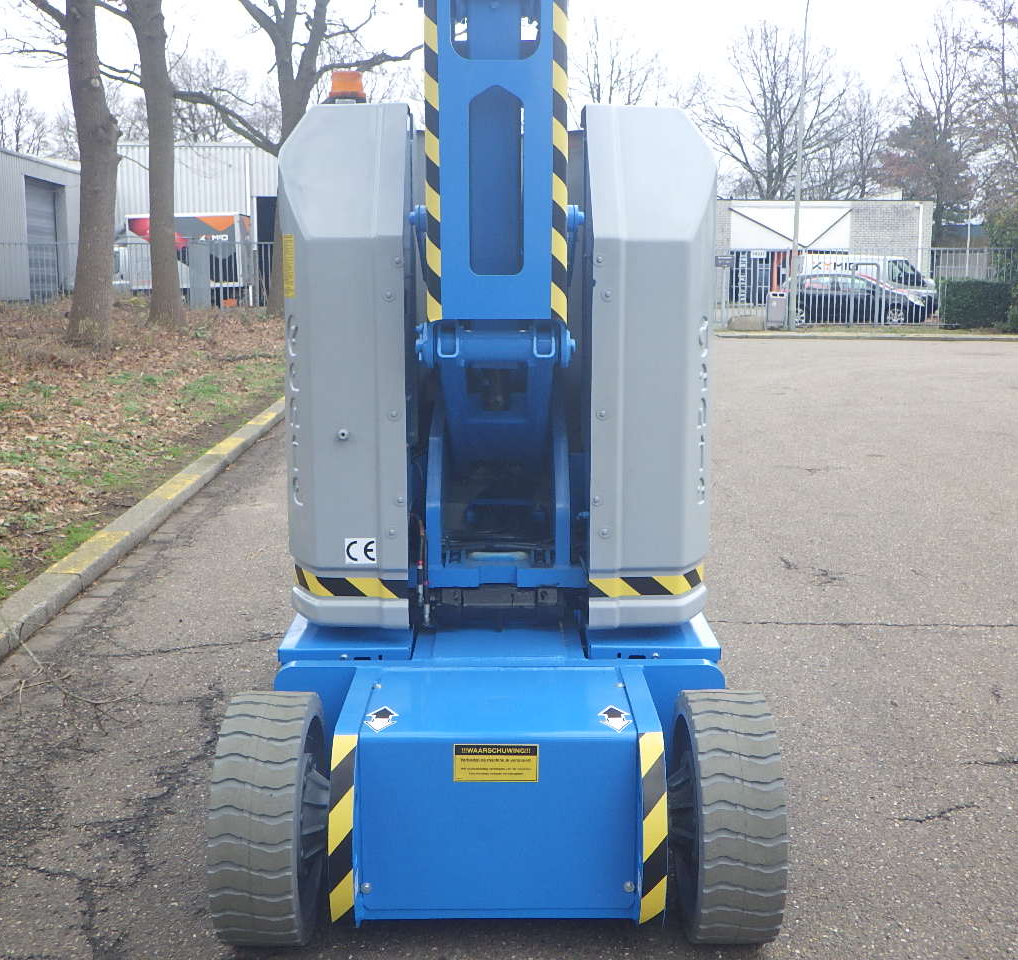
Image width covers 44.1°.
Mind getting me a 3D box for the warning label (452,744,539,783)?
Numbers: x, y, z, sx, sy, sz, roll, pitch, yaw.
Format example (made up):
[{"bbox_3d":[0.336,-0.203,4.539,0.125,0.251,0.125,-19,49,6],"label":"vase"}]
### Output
[{"bbox_3d":[-0.028,0.601,2.666,0.182,0.085,0.003,0,-2,-1],"label":"warning label"}]

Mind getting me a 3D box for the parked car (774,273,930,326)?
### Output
[{"bbox_3d":[9.720,-5.209,35.832,4.300,1.460,1.780,2,10,12],"label":"parked car"}]

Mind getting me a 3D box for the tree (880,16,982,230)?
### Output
[{"bbox_3d":[17.150,-13.180,51.531,4.400,12.000,4.400,0,10,0],"label":"tree"}]

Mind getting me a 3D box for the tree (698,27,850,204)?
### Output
[{"bbox_3d":[12.400,-15.553,60.259,7.800,13.800,7.500,0,10,0],"label":"tree"}]

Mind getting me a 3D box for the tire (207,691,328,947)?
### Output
[{"bbox_3d":[-0.533,0.764,2.866,0.180,0.559,0.559,0,10,-1],"label":"tire"}]

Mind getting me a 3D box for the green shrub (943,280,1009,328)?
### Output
[{"bbox_3d":[12.346,-4.675,33.184,1.850,1.280,1.400,0,10,0],"label":"green shrub"}]

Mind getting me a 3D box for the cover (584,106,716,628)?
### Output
[{"bbox_3d":[0.356,-0.339,3.526,0.330,1.315,0.820,0,10,-1],"label":"cover"}]

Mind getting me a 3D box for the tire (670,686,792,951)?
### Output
[{"bbox_3d":[0.485,0.762,2.875,0.180,0.559,0.559,0,10,-1],"label":"tire"}]

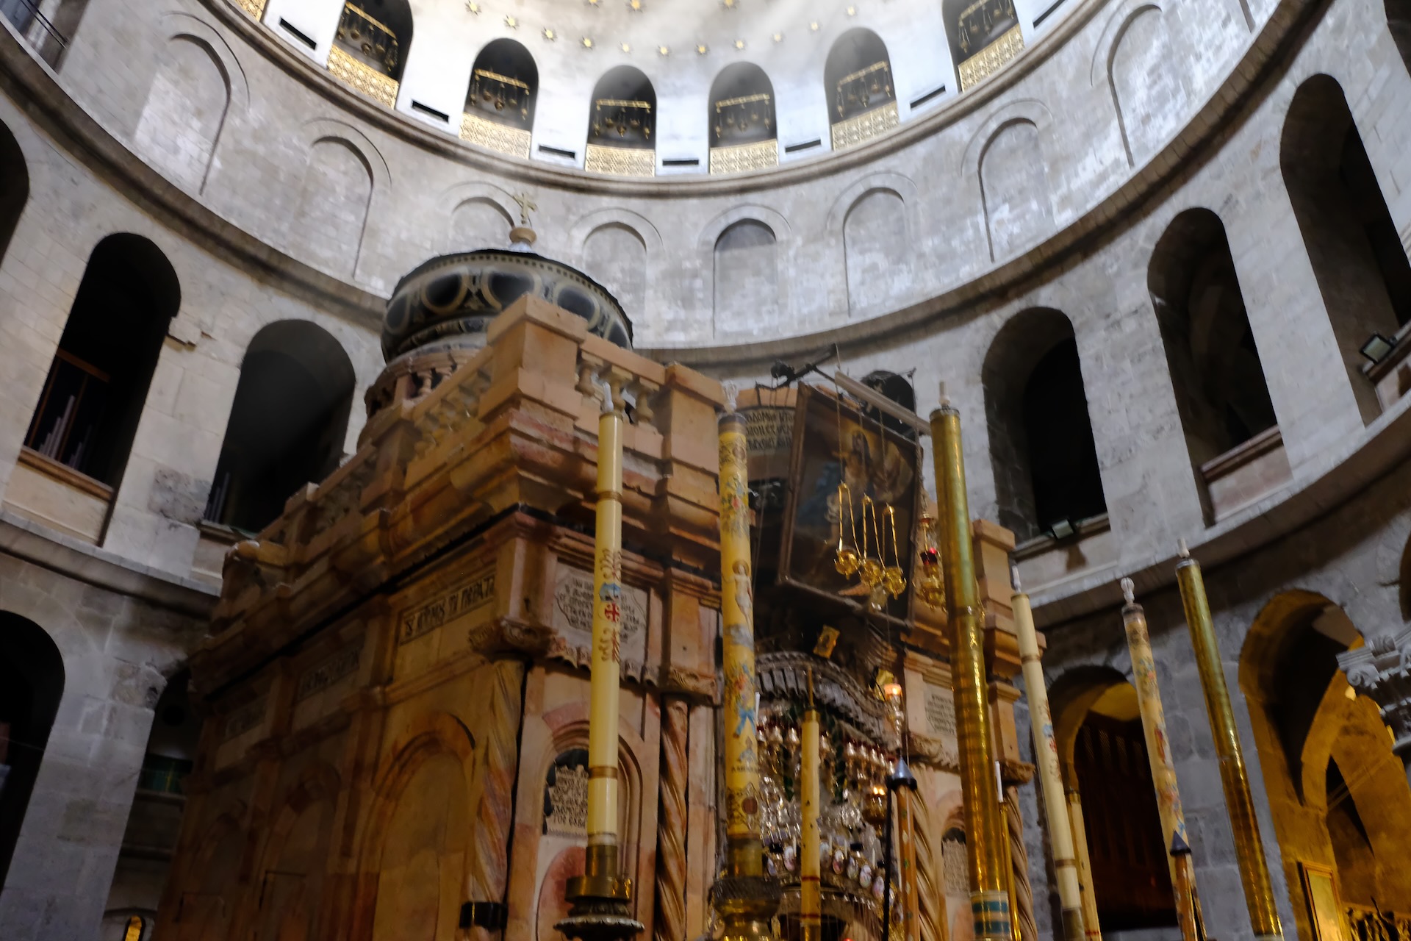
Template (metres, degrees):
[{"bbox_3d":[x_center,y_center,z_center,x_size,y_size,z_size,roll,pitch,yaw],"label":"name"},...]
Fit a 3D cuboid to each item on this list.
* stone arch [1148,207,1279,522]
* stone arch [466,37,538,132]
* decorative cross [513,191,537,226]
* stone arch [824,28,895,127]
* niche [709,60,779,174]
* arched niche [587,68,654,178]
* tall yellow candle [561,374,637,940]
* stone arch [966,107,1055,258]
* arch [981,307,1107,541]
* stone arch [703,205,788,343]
[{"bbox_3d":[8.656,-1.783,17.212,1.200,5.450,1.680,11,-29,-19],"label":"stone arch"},{"bbox_3d":[-5.388,-10.086,27.933,1.746,3.054,0.600,12,-30,-21],"label":"stone arch"},{"bbox_3d":[-2.733,-3.951,15.997,0.437,0.630,0.120,22,-34,-35],"label":"decorative cross"},{"bbox_3d":[4.114,-10.197,27.516,1.746,3.074,0.600,-14,-31,26],"label":"stone arch"},{"bbox_3d":[1.084,-9.223,28.287,1.760,3.980,0.800,-5,-28,11],"label":"niche"},{"bbox_3d":[-2.230,-9.188,28.443,1.760,3.980,0.800,4,-28,-5],"label":"arched niche"},{"bbox_3d":[-0.578,0.899,6.167,0.420,3.317,0.420,3,-28,-5],"label":"tall yellow candle"},{"bbox_3d":[6.710,-6.464,22.922,0.300,4.153,2.109,23,-35,-36],"label":"stone arch"},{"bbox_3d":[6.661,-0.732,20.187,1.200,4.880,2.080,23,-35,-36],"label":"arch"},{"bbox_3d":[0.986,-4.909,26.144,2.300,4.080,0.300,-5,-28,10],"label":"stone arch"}]

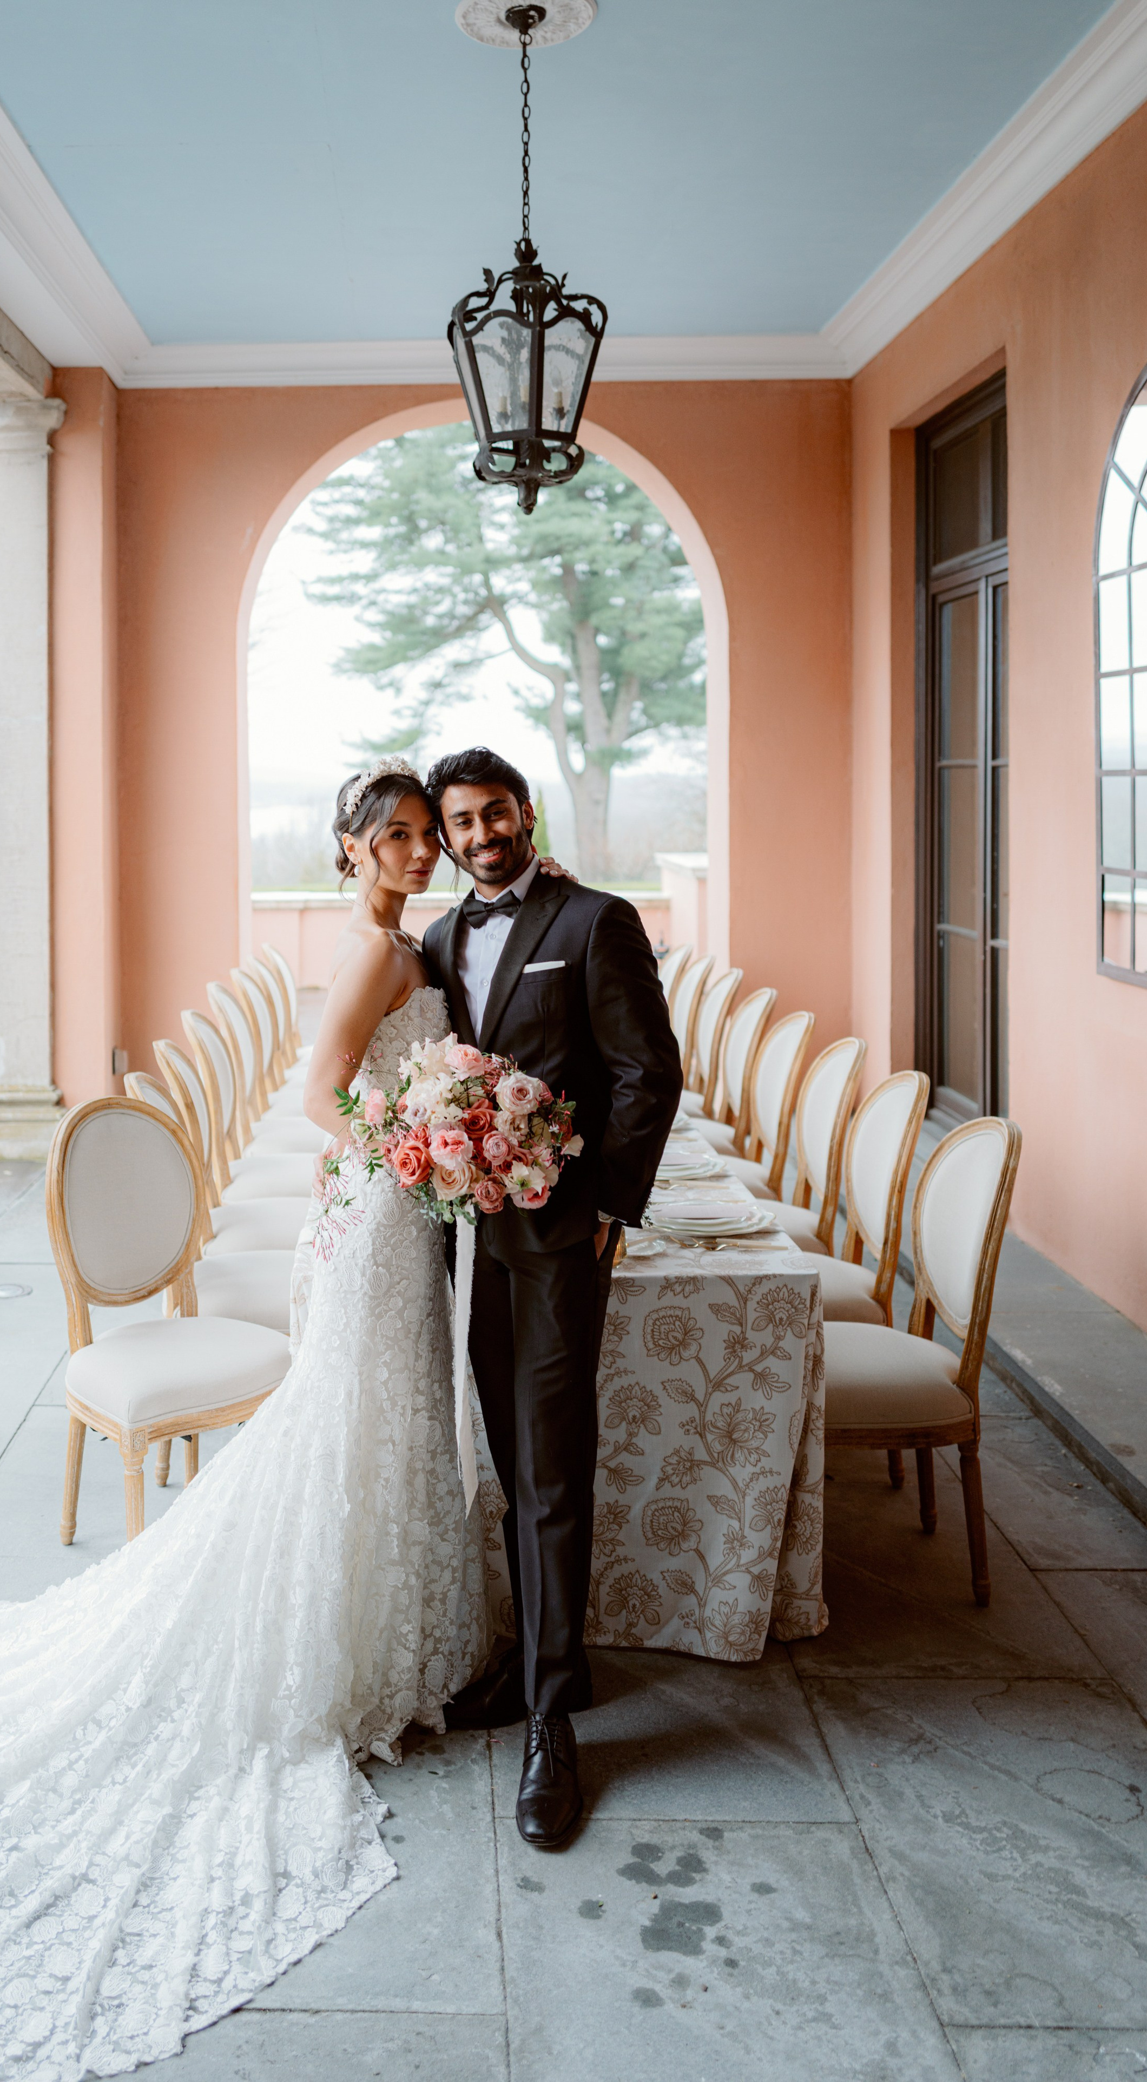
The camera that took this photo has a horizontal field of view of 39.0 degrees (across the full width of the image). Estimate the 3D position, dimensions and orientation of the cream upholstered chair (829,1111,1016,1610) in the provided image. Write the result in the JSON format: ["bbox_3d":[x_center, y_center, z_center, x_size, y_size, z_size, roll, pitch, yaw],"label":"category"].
[{"bbox_3d":[0.650,0.658,3.500,0.570,0.980,0.500,-1,6,-6],"label":"cream upholstered chair"}]

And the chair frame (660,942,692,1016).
[{"bbox_3d":[0.239,0.040,7.487,0.570,0.970,0.500,-1,7,-6],"label":"chair frame"}]

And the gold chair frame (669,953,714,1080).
[{"bbox_3d":[0.315,0.129,6.850,0.570,0.980,0.500,0,6,-3],"label":"gold chair frame"}]

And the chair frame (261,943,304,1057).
[{"bbox_3d":[-1.147,0.041,7.410,0.570,0.980,0.500,0,6,-2],"label":"chair frame"}]

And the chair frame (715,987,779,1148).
[{"bbox_3d":[0.426,0.297,5.897,0.570,0.970,0.500,-1,7,-6],"label":"chair frame"}]

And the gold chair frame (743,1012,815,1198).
[{"bbox_3d":[0.477,0.392,5.346,0.570,0.970,0.500,-1,7,-6],"label":"gold chair frame"}]

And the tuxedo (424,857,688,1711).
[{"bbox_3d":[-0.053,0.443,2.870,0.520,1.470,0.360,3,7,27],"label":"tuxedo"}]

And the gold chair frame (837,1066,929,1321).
[{"bbox_3d":[0.615,0.568,4.070,0.570,0.980,0.500,0,6,-3],"label":"gold chair frame"}]

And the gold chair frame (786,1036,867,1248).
[{"bbox_3d":[0.545,0.478,4.792,0.570,0.970,0.500,-1,7,-6],"label":"gold chair frame"}]

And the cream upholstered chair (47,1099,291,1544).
[{"bbox_3d":[-0.873,0.650,3.550,0.500,0.980,0.570,-6,8,-43],"label":"cream upholstered chair"}]

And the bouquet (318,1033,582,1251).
[{"bbox_3d":[-0.199,0.162,2.600,0.410,0.340,0.300,1,6,7],"label":"bouquet"}]

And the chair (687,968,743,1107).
[{"bbox_3d":[0.377,0.217,6.290,0.570,0.980,0.500,0,6,-3],"label":"chair"}]

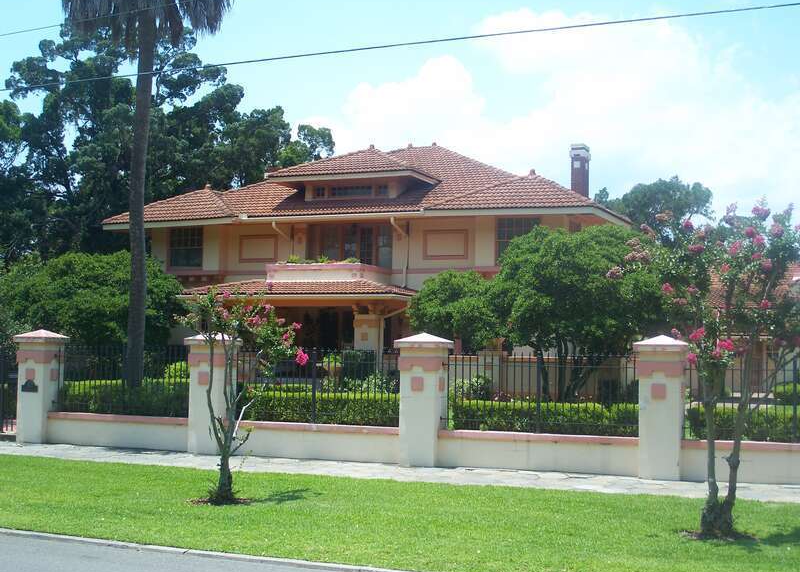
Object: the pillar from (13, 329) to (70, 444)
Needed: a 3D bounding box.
[{"bbox_3d":[-5.768,1.613,18.964,0.625,1.830,0.625,0,-3,22],"label":"pillar"}]

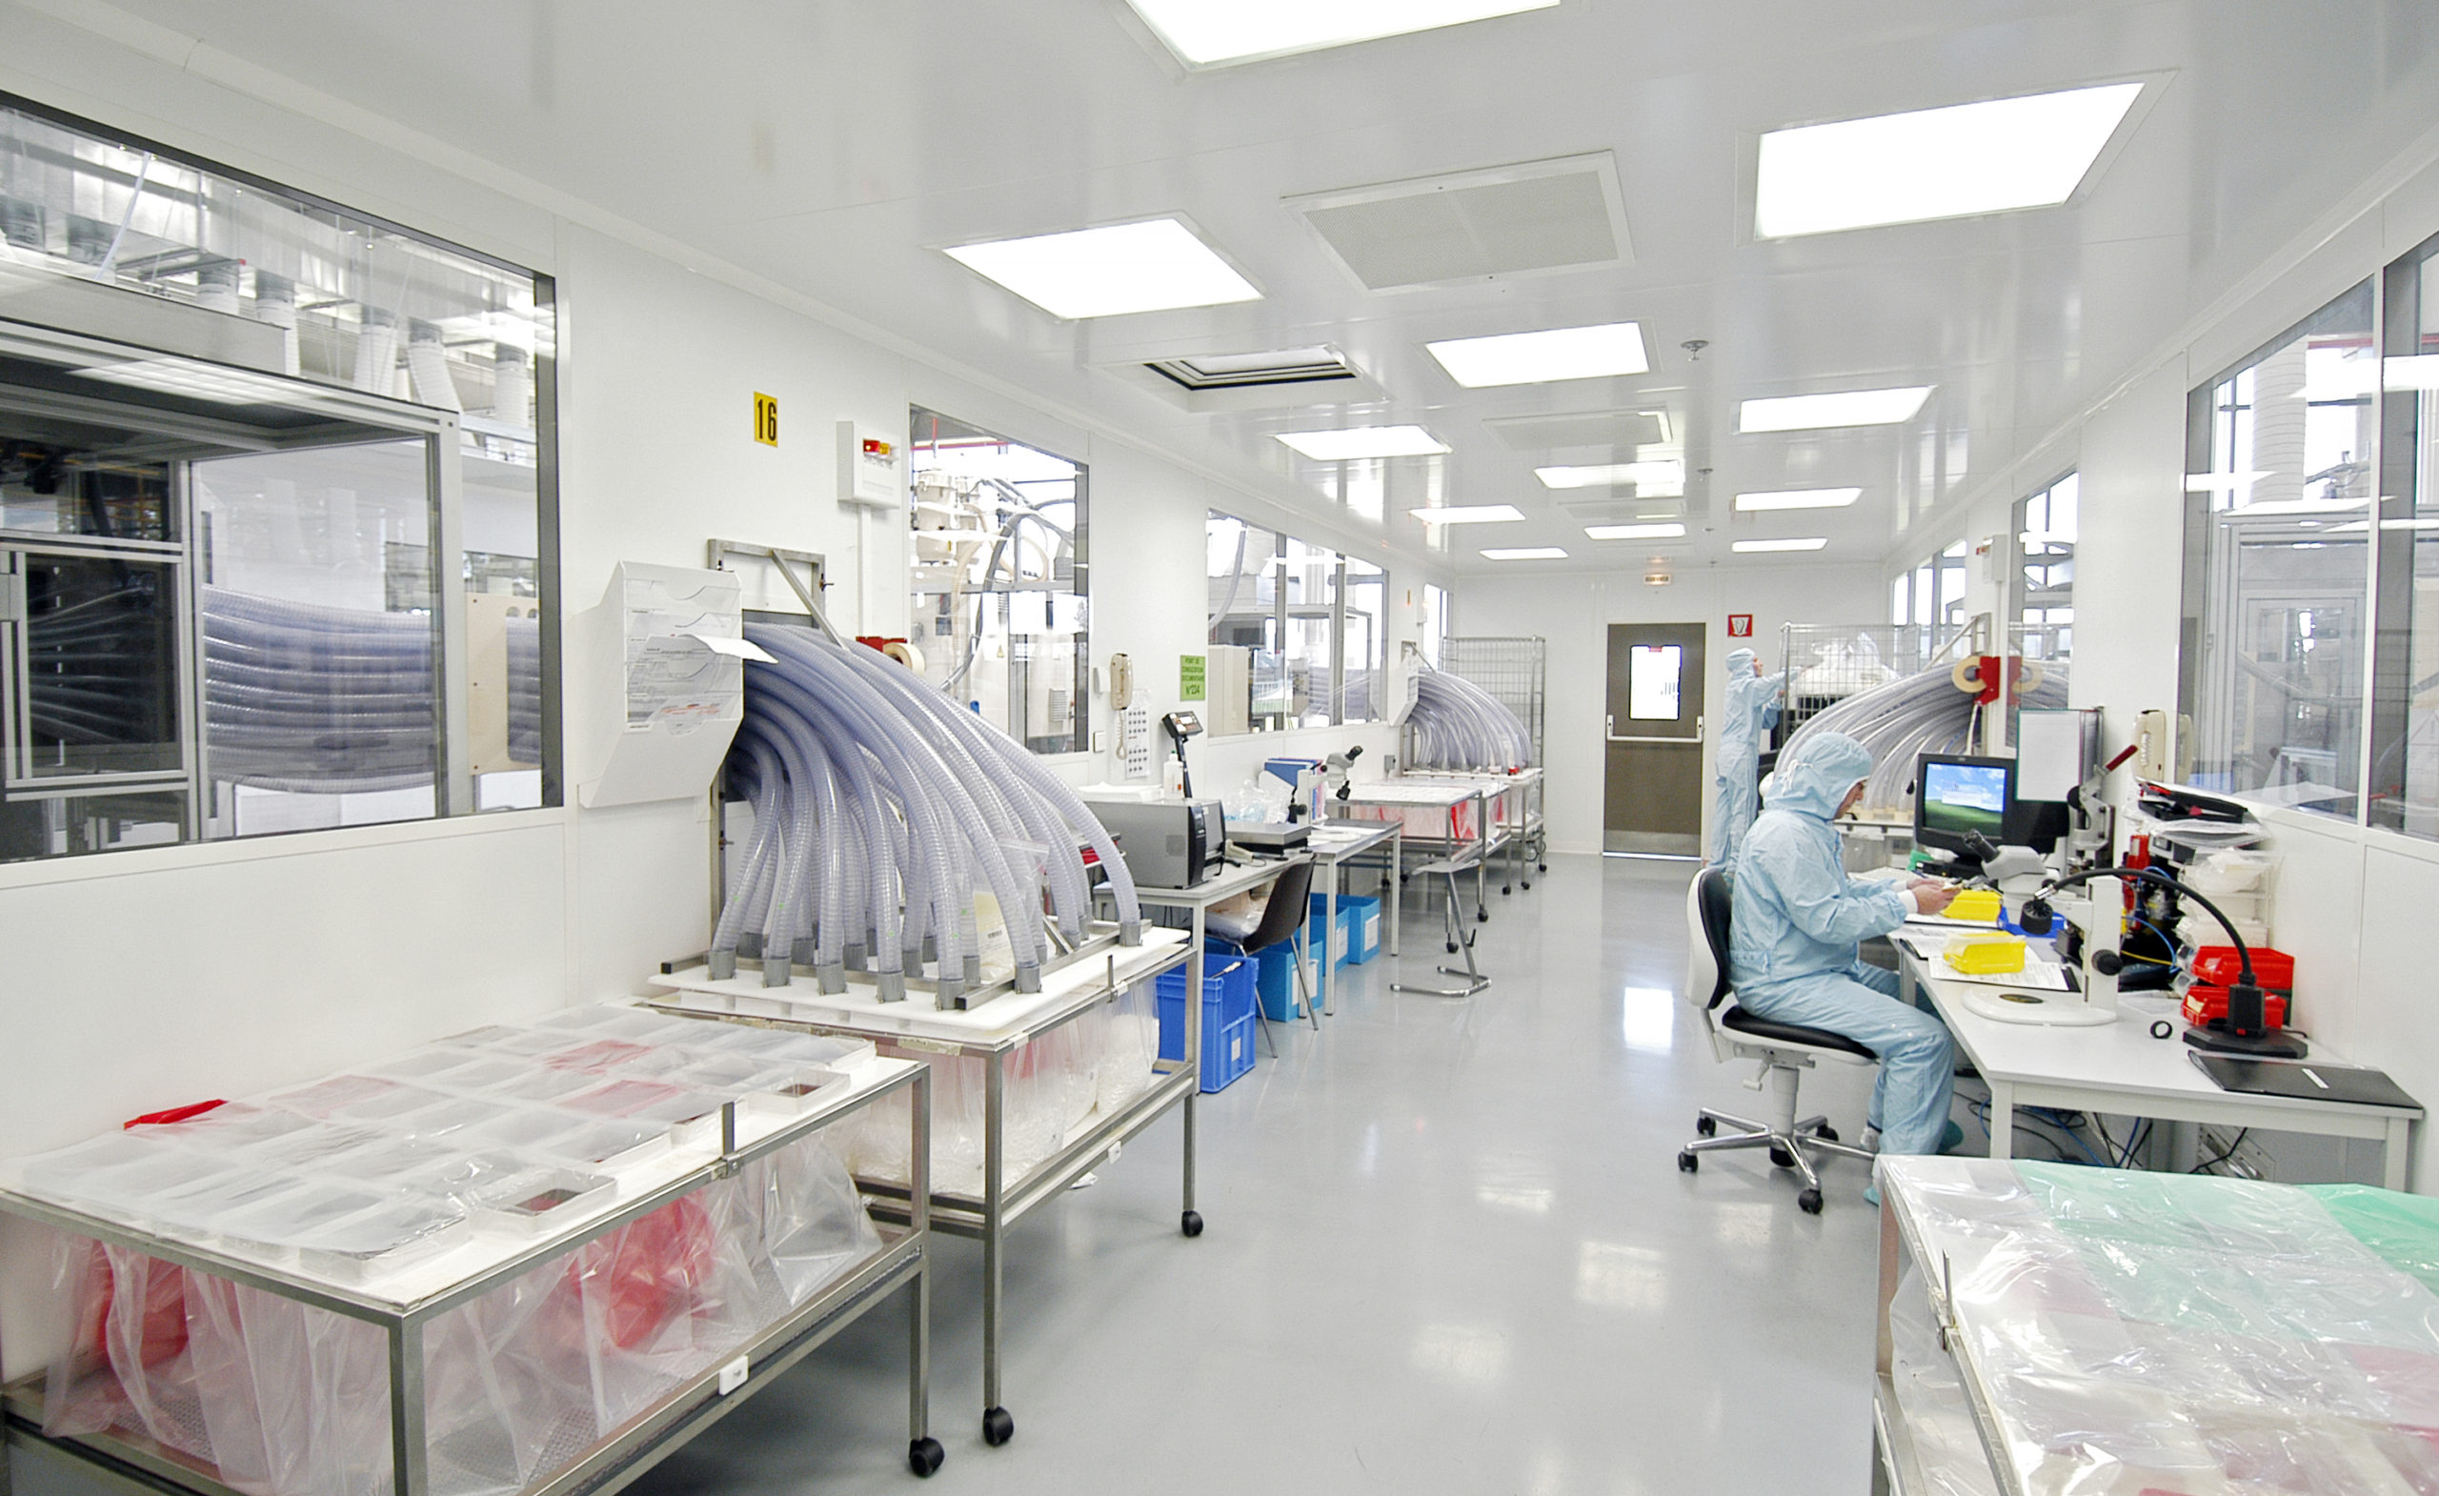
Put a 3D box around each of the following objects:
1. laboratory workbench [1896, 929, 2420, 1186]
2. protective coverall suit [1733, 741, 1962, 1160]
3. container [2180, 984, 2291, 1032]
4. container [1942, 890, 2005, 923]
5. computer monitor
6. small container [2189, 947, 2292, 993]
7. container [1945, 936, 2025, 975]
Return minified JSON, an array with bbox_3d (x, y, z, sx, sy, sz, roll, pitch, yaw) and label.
[{"bbox_3d":[2.059,0.972,2.899,0.652,0.742,1.424,1,3,23],"label":"laboratory workbench"},{"bbox_3d":[1.922,0.611,3.776,0.670,1.320,0.540,1,3,16],"label":"protective coverall suit"},{"bbox_3d":[2.241,0.572,2.700,0.166,0.077,0.108,1,3,23],"label":"container"},{"bbox_3d":[2.536,0.532,4.114,0.160,0.085,0.115,2,3,22],"label":"container"},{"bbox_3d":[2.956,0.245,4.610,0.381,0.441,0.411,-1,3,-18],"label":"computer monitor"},{"bbox_3d":[2.268,0.489,2.706,0.166,0.080,0.108,1,3,23],"label":"small container"},{"bbox_3d":[2.112,0.567,3.356,0.160,0.085,0.115,1,3,5],"label":"container"}]

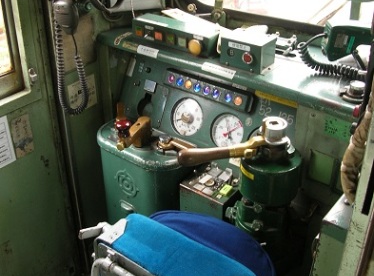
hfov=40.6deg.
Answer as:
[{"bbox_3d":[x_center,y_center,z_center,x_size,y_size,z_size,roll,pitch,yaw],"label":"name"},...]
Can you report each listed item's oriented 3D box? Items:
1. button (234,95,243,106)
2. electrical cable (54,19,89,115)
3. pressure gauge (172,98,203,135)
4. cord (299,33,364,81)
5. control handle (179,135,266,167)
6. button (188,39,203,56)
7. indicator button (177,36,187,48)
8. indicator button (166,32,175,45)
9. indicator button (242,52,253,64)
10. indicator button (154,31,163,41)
[{"bbox_3d":[0.136,-0.097,1.327,0.025,0.025,0.013,22,15,34],"label":"button"},{"bbox_3d":[-0.319,-0.193,1.400,0.089,0.269,0.036,-2,30,-3],"label":"electrical cable"},{"bbox_3d":[0.005,-0.059,1.454,0.113,0.113,0.029,22,15,34],"label":"pressure gauge"},{"bbox_3d":[0.366,-0.204,1.283,0.178,0.086,0.072,22,36,34],"label":"cord"},{"bbox_3d":[0.080,0.022,1.101,0.207,0.043,0.036,-10,31,-16],"label":"control handle"},{"bbox_3d":[0.023,-0.251,1.402,0.045,0.045,0.029,22,36,34],"label":"button"},{"bbox_3d":[-0.012,-0.272,1.439,0.030,0.025,0.013,22,36,34],"label":"indicator button"},{"bbox_3d":[-0.047,-0.285,1.464,0.031,0.025,0.013,22,36,34],"label":"indicator button"},{"bbox_3d":[0.158,-0.206,1.311,0.033,0.033,0.013,22,36,34],"label":"indicator button"},{"bbox_3d":[-0.083,-0.299,1.490,0.030,0.023,0.013,22,36,34],"label":"indicator button"}]

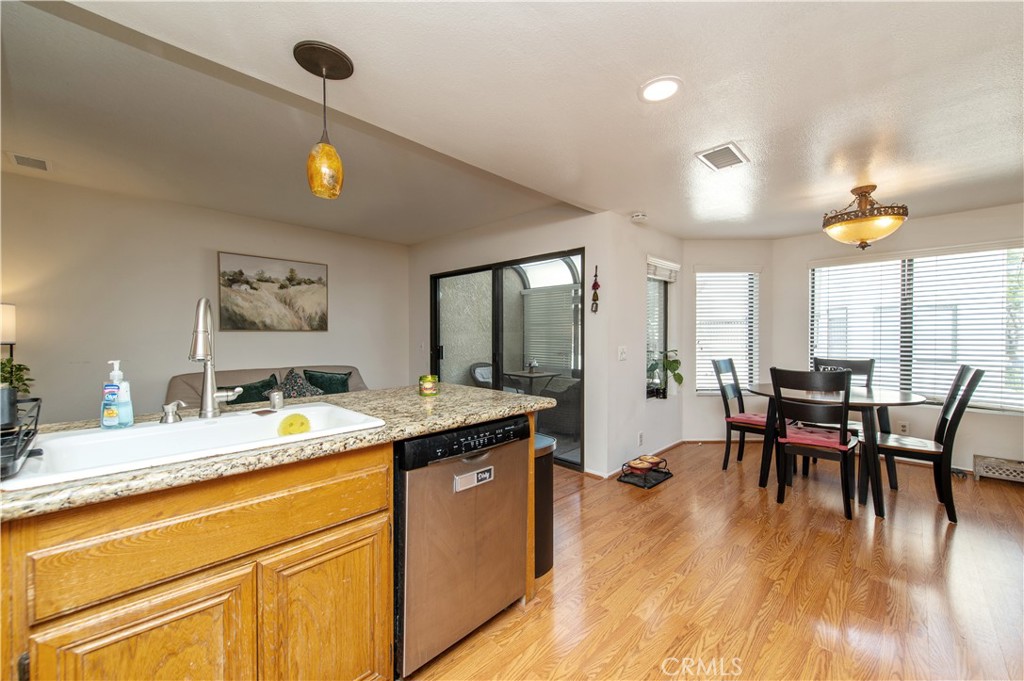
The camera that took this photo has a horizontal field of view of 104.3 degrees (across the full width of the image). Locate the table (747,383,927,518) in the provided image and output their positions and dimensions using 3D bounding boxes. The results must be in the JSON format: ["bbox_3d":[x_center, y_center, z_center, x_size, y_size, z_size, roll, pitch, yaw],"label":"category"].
[{"bbox_3d":[2.563,0.800,3.238,1.150,0.757,1.220,0,1,45],"label":"table"}]

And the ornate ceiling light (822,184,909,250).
[{"bbox_3d":[2.552,-0.877,2.873,0.465,0.445,0.465,0,1,45],"label":"ornate ceiling light"}]

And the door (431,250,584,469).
[{"bbox_3d":[-0.187,0.162,4.420,2.415,2.010,0.110,0,1,45],"label":"door"}]

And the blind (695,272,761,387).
[{"bbox_3d":[2.454,-0.091,4.520,0.750,1.385,0.060,0,0,0],"label":"blind"}]

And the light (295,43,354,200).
[{"bbox_3d":[-0.722,-0.815,1.524,0.200,0.535,0.200,0,1,45],"label":"light"}]

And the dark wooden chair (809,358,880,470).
[{"bbox_3d":[2.893,0.681,3.515,0.450,0.990,0.595,0,1,45],"label":"dark wooden chair"}]

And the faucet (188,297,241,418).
[{"bbox_3d":[-1.012,0.066,1.373,0.135,0.415,0.280,0,1,-31],"label":"faucet"}]

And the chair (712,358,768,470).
[{"bbox_3d":[2.192,0.680,3.584,0.450,0.990,0.595,0,1,-42],"label":"chair"}]

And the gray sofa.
[{"bbox_3d":[-2.226,0.737,4.082,0.900,0.860,2.080,0,1,45],"label":"gray sofa"}]

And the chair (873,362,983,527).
[{"bbox_3d":[2.870,0.686,2.856,0.595,0.990,0.450,0,1,38],"label":"chair"}]

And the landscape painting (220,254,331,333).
[{"bbox_3d":[-2.574,-0.505,4.394,0.040,0.815,1.080,0,1,45],"label":"landscape painting"}]

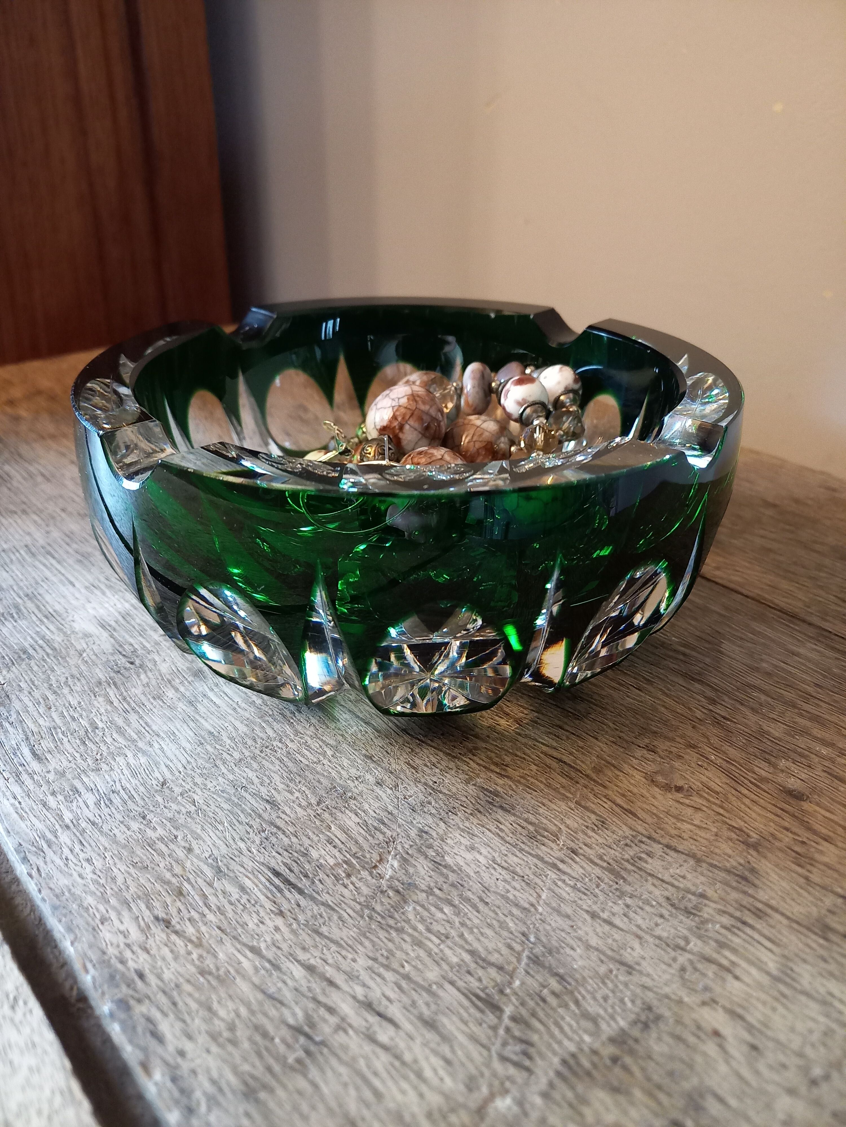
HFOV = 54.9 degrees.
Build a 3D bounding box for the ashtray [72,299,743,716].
[{"bbox_3d":[-0.004,-0.024,0.222,0.163,0.062,0.163,0,29,0],"label":"ashtray"}]

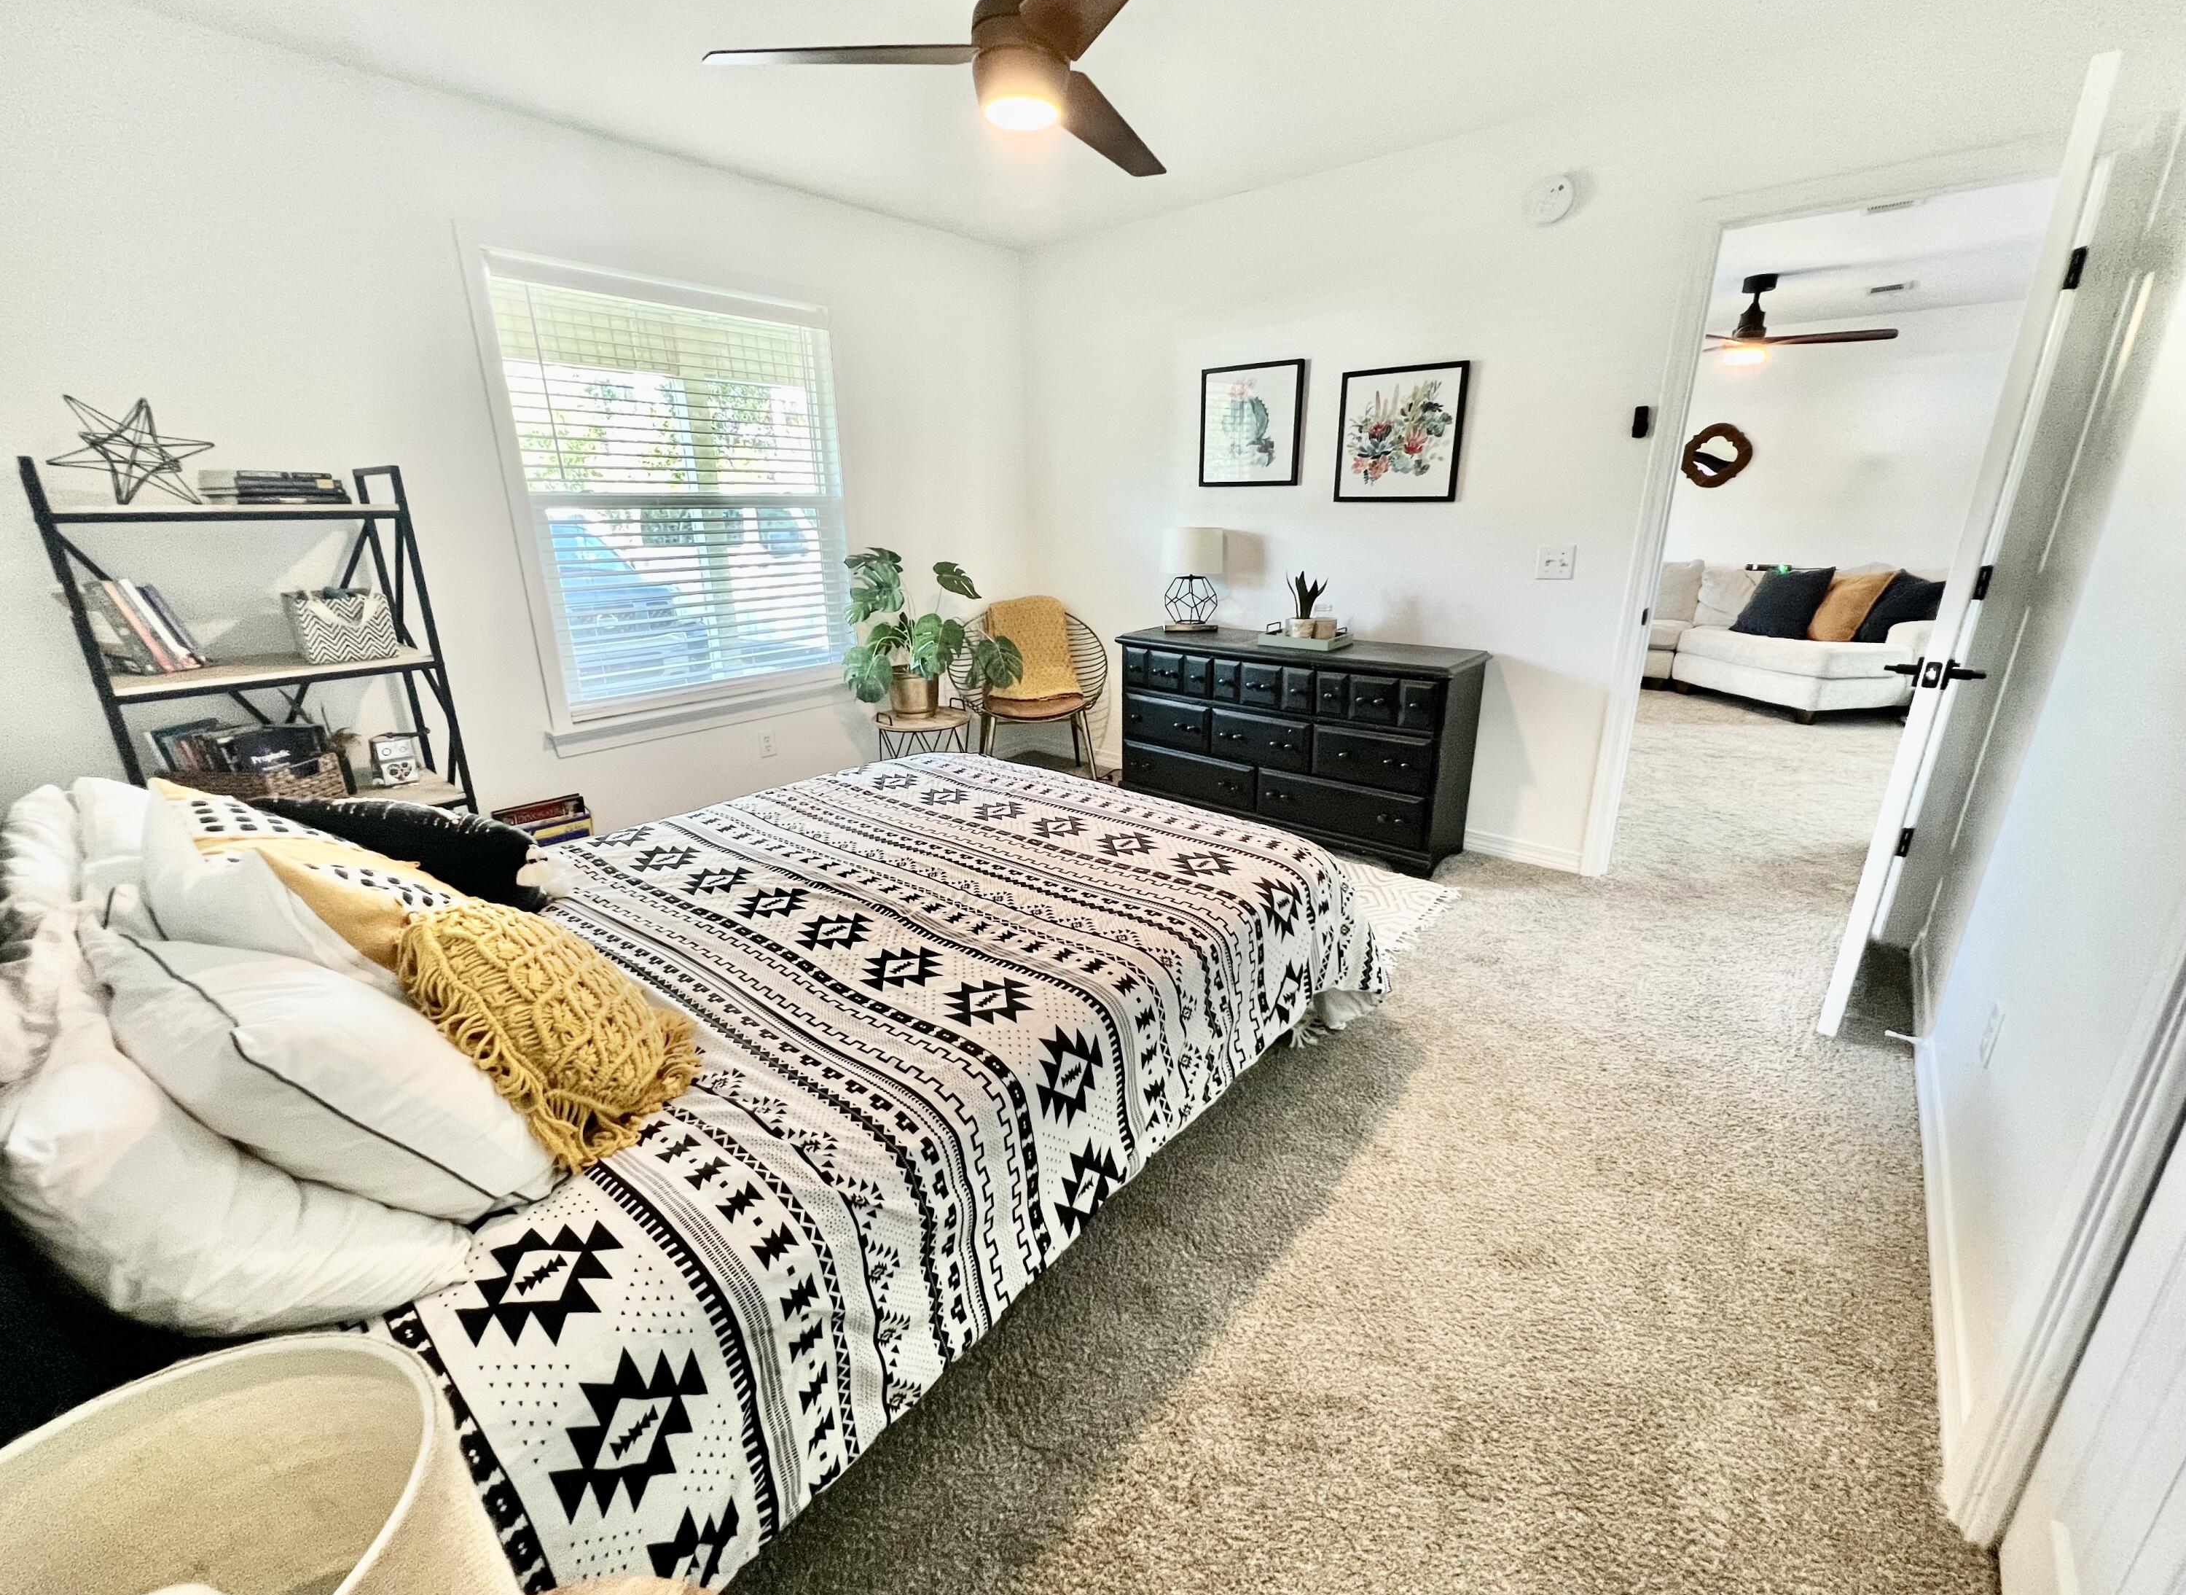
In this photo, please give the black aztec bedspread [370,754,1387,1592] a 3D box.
[{"bbox_3d":[-0.534,0.346,1.829,1.600,0.380,1.730,14,23,39],"label":"black aztec bedspread"}]

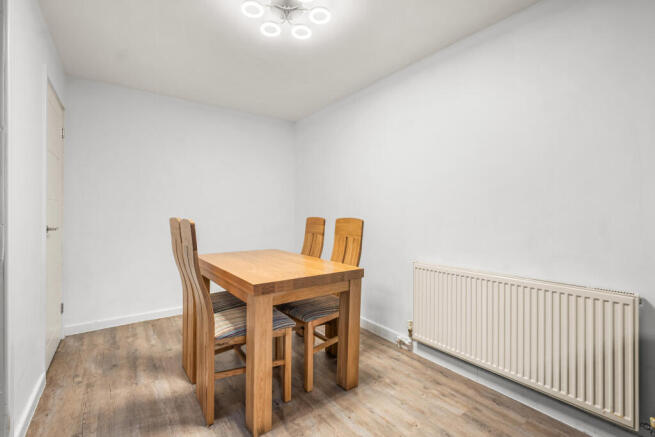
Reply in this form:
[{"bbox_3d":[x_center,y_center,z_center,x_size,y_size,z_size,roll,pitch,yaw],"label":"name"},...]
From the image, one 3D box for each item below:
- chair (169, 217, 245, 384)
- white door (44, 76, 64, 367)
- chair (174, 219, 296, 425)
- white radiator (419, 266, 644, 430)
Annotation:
[{"bbox_3d":[-0.812,0.542,1.997,0.572,1.090,0.444,0,1,-38],"label":"chair"},{"bbox_3d":[-2.135,0.054,2.118,0.050,2.022,0.670,0,1,-38],"label":"white door"},{"bbox_3d":[-0.554,0.547,1.659,0.572,1.090,0.444,0,1,-38],"label":"chair"},{"bbox_3d":[1.059,0.643,1.690,0.100,0.586,1.143,0,1,-38],"label":"white radiator"}]

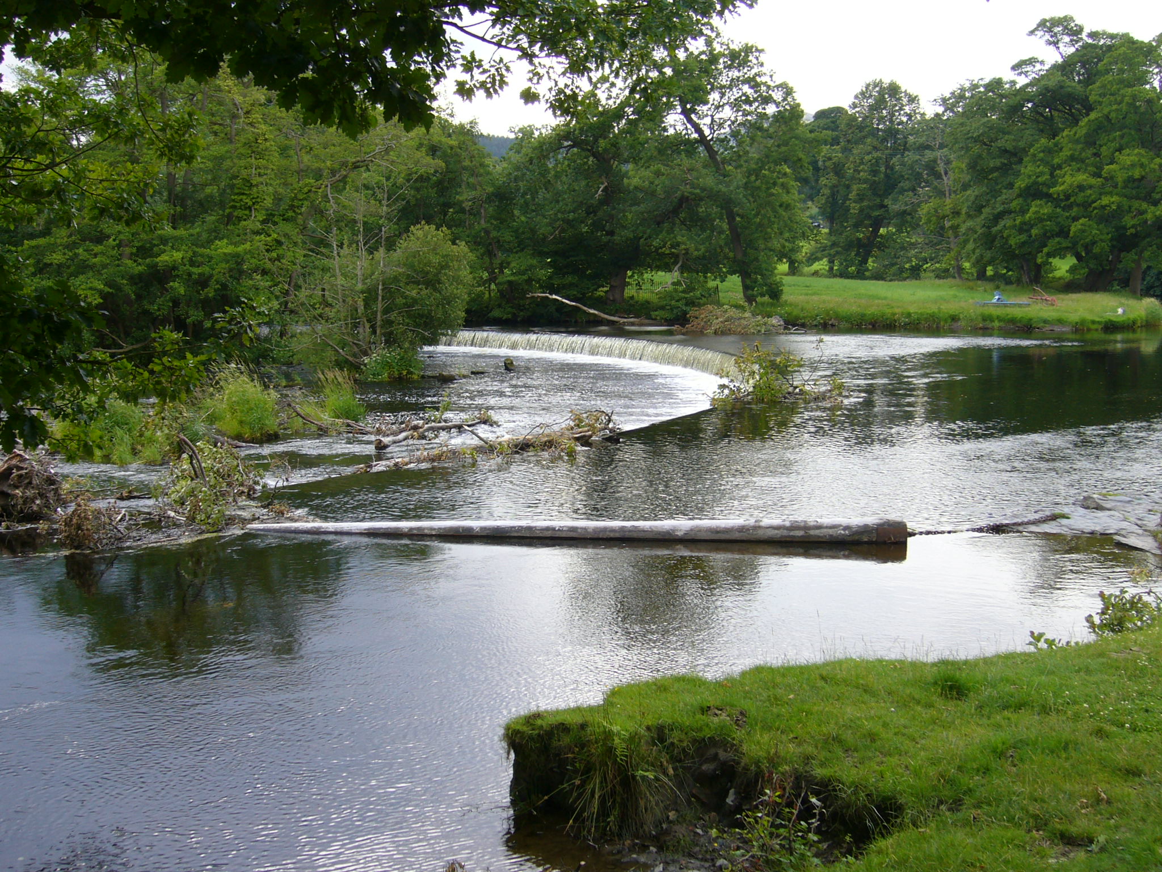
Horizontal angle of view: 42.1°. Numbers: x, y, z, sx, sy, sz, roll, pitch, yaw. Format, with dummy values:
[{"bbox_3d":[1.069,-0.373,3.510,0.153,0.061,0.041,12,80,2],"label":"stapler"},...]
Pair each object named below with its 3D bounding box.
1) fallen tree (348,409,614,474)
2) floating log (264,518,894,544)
[{"bbox_3d":[-1.700,-0.015,29.928,1.400,0.800,6.900,4,7,40],"label":"fallen tree"},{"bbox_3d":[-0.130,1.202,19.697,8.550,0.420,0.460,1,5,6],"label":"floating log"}]

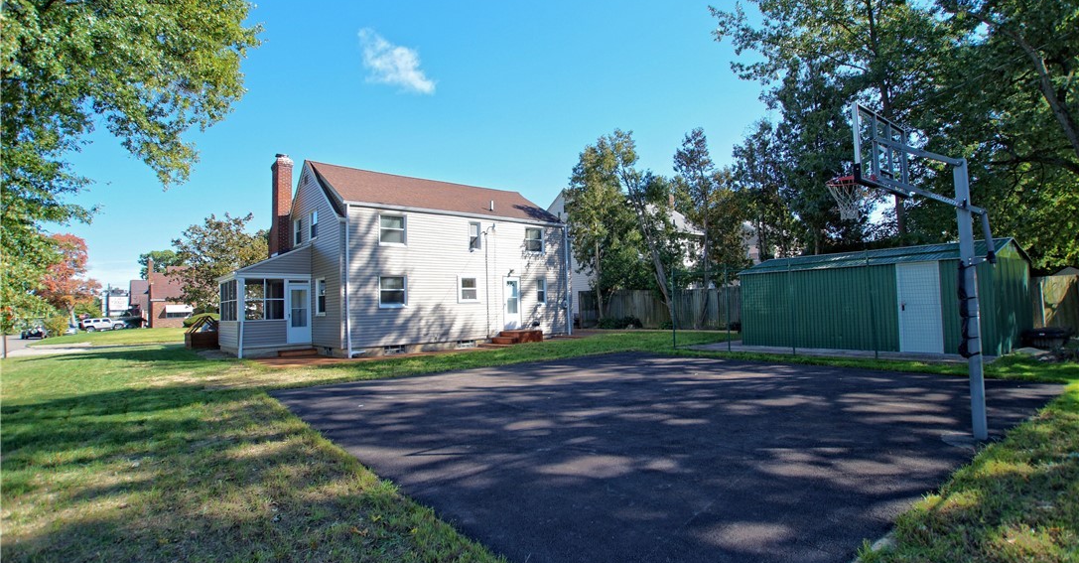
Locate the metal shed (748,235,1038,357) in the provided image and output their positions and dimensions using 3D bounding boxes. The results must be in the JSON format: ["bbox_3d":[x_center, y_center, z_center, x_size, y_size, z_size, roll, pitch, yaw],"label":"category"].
[{"bbox_3d":[9.844,0.466,14.210,4.150,2.740,6.150,0,-3,-37],"label":"metal shed"}]

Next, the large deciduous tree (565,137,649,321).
[{"bbox_3d":[3.200,-2.271,22.718,3.933,9.232,3.736,-2,-3,8],"label":"large deciduous tree"}]

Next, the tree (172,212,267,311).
[{"bbox_3d":[-17.775,-0.221,26.563,5.051,7.207,4.798,0,-3,-34],"label":"tree"}]

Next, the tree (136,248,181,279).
[{"bbox_3d":[-63.085,0.897,80.134,7.955,12.810,7.955,0,-3,-38],"label":"tree"}]

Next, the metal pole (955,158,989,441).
[{"bbox_3d":[4.618,0.169,5.117,0.115,3.003,0.115,0,-3,-35],"label":"metal pole"}]

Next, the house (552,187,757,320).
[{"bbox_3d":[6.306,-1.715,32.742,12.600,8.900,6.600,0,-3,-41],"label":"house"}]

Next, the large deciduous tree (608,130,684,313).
[{"bbox_3d":[4.747,-2.309,21.416,3.265,9.087,3.102,-3,-3,13],"label":"large deciduous tree"}]

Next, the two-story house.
[{"bbox_3d":[-6.050,-1.246,20.852,12.250,7.950,8.300,0,-3,-41],"label":"two-story house"}]

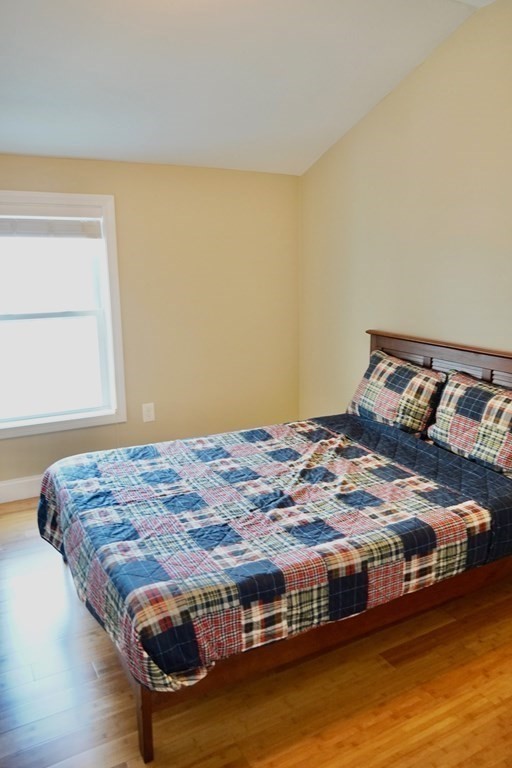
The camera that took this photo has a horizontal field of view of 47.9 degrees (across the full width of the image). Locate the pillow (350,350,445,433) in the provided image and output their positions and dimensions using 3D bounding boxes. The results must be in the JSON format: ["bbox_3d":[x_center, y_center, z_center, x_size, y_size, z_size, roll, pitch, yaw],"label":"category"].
[{"bbox_3d":[0.774,0.053,3.264,0.160,0.410,0.580,21,0,-32],"label":"pillow"}]

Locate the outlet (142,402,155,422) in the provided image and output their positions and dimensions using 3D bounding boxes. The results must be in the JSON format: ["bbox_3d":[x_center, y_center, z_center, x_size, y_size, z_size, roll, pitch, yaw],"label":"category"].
[{"bbox_3d":[-0.710,0.192,3.831,0.075,0.122,0.008,-7,14,-28],"label":"outlet"}]

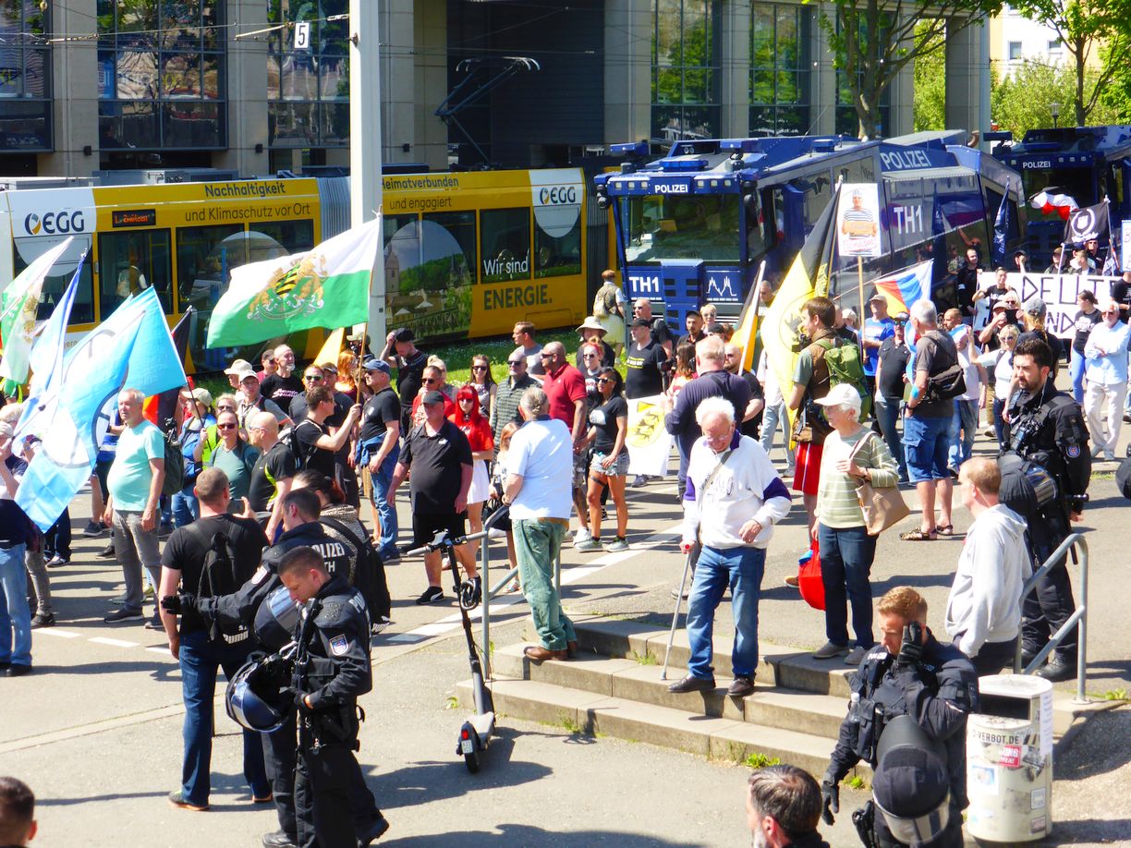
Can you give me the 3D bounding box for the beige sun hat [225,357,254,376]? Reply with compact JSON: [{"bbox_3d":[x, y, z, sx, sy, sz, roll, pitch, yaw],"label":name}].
[{"bbox_3d":[-2.784,-0.488,22.000,0.260,0.145,0.190,-3,7,-23],"label":"beige sun hat"}]

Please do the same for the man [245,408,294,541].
[{"bbox_3d":[-2.033,0.778,17.599,0.380,1.737,0.520,-4,8,-30],"label":"man"}]

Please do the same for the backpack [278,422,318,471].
[{"bbox_3d":[-2.090,0.198,20.100,0.260,0.440,0.300,-1,6,-12],"label":"backpack"}]

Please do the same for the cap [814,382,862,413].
[{"bbox_3d":[1.555,-0.153,14.750,0.270,0.150,0.180,-4,8,-28],"label":"cap"}]

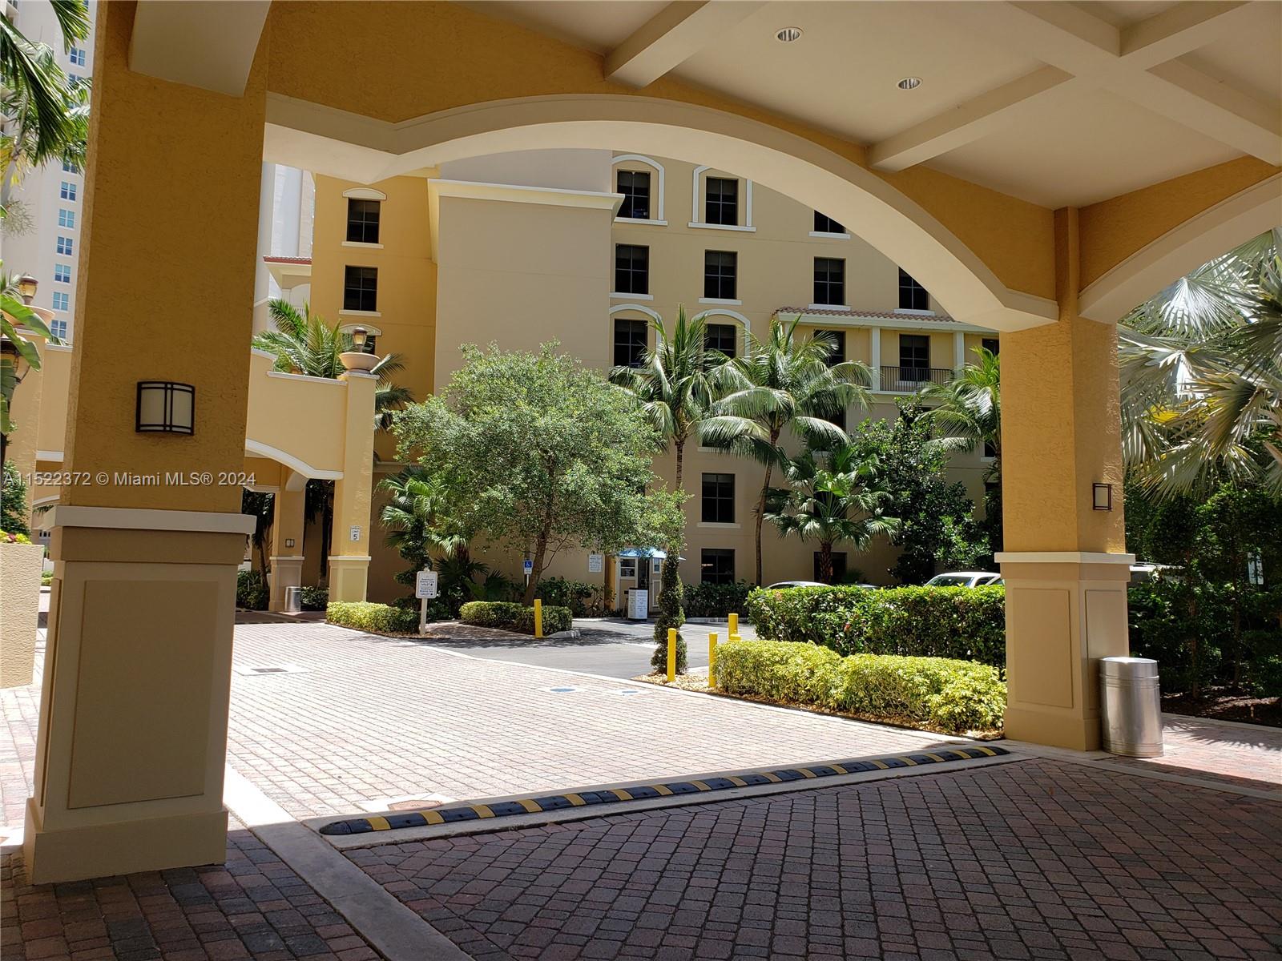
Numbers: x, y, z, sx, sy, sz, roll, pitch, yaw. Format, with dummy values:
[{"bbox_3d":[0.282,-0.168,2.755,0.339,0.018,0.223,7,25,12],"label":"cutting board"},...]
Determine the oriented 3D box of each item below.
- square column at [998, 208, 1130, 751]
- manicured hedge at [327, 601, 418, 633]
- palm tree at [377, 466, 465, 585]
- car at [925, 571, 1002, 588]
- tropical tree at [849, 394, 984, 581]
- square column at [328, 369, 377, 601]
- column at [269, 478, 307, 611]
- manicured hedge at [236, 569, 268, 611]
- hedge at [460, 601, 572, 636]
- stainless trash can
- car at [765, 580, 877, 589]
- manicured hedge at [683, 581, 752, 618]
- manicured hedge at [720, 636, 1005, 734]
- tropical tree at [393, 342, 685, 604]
[{"bbox_3d":[4.481,-0.027,10.230,0.950,5.488,0.950,5,-7,-34],"label":"square column"},{"bbox_3d":[-7.339,3.658,26.067,1.050,0.620,4.600,5,-7,-34],"label":"manicured hedge"},{"bbox_3d":[-6.630,1.995,28.951,2.700,4.500,2.700,1,-6,0],"label":"palm tree"},{"bbox_3d":[8.110,3.216,24.081,4.600,1.700,1.850,5,-7,-34],"label":"car"},{"bbox_3d":[10.577,1.114,36.929,5.166,8.542,4.700,-1,-6,16],"label":"tropical tree"},{"bbox_3d":[-8.742,0.547,29.247,0.970,7.534,0.970,5,-7,-34],"label":"square column"},{"bbox_3d":[-12.509,2.297,34.150,0.940,4.660,0.940,5,-7,-34],"label":"column"},{"bbox_3d":[-15.108,4.260,37.437,1.162,1.494,3.320,5,-7,-34],"label":"manicured hedge"},{"bbox_3d":[-3.687,3.793,26.720,0.996,0.697,5.312,5,-7,-34],"label":"hedge"},{"bbox_3d":[4.793,2.209,9.421,0.511,0.893,0.511,1,-5,0],"label":"stainless trash can"},{"bbox_3d":[4.363,3.462,25.654,4.600,1.494,1.820,5,-7,-34],"label":"car"},{"bbox_3d":[2.778,4.535,36.545,2.650,1.250,1.200,2,-6,-13],"label":"manicured hedge"},{"bbox_3d":[2.653,2.512,12.106,1.150,0.660,4.300,5,-7,-34],"label":"manicured hedge"},{"bbox_3d":[-2.879,0.188,27.158,8.200,7.800,7.500,1,-6,0],"label":"tropical tree"}]

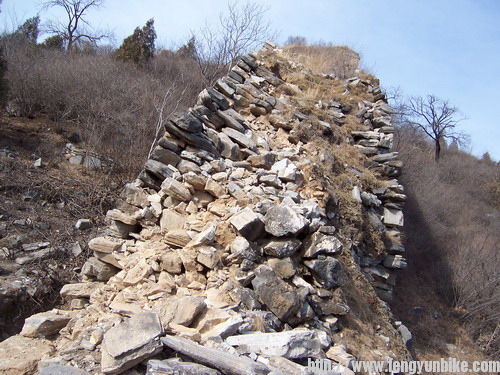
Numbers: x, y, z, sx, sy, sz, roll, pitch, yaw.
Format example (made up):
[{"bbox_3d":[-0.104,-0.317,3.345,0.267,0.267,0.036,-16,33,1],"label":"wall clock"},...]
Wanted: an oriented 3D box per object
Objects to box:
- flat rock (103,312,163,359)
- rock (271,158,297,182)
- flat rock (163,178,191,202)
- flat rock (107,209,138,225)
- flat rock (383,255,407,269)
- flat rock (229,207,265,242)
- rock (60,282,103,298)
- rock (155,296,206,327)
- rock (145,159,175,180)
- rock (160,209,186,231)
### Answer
[{"bbox_3d":[-1.048,1.309,4.249,0.460,0.120,0.380,-19,39,-19],"label":"flat rock"},{"bbox_3d":[0.404,-0.205,5.750,0.280,0.220,0.250,6,17,0],"label":"rock"},{"bbox_3d":[-0.922,0.035,6.082,0.342,0.137,0.256,32,18,1],"label":"flat rock"},{"bbox_3d":[-1.517,0.341,5.644,0.320,0.107,0.240,15,9,0],"label":"flat rock"},{"bbox_3d":[1.970,1.009,6.500,0.320,0.170,0.300,0,-2,11],"label":"flat rock"},{"bbox_3d":[-0.044,0.453,6.000,0.340,0.260,0.300,-34,24,-27],"label":"flat rock"},{"bbox_3d":[-1.432,0.875,4.050,0.360,0.120,0.270,0,6,0],"label":"rock"},{"bbox_3d":[-0.654,1.158,4.471,0.450,0.140,0.270,-15,30,-9],"label":"rock"},{"bbox_3d":[-1.427,-0.287,7.600,0.480,0.200,0.360,22,6,0],"label":"rock"},{"bbox_3d":[-0.810,0.339,5.050,0.260,0.220,0.130,4,-45,0],"label":"rock"}]

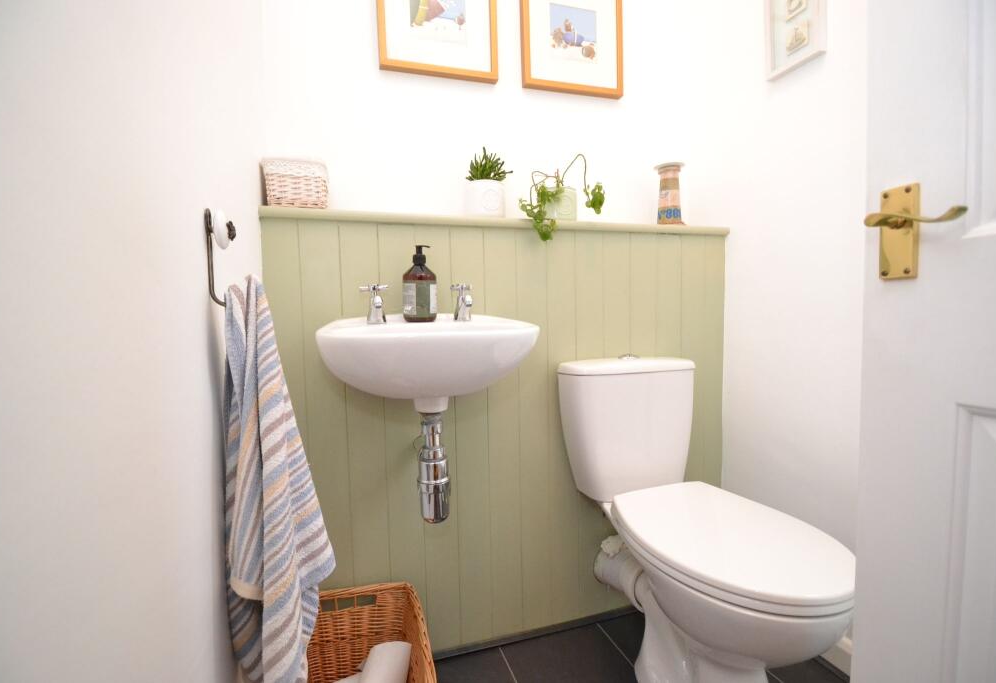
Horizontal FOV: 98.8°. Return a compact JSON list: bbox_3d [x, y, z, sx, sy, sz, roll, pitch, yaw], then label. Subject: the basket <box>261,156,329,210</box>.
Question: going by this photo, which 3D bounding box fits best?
[{"bbox_3d":[-0.455,-0.346,0.982,0.132,0.110,0.100,-2,4,-16],"label":"basket"}]

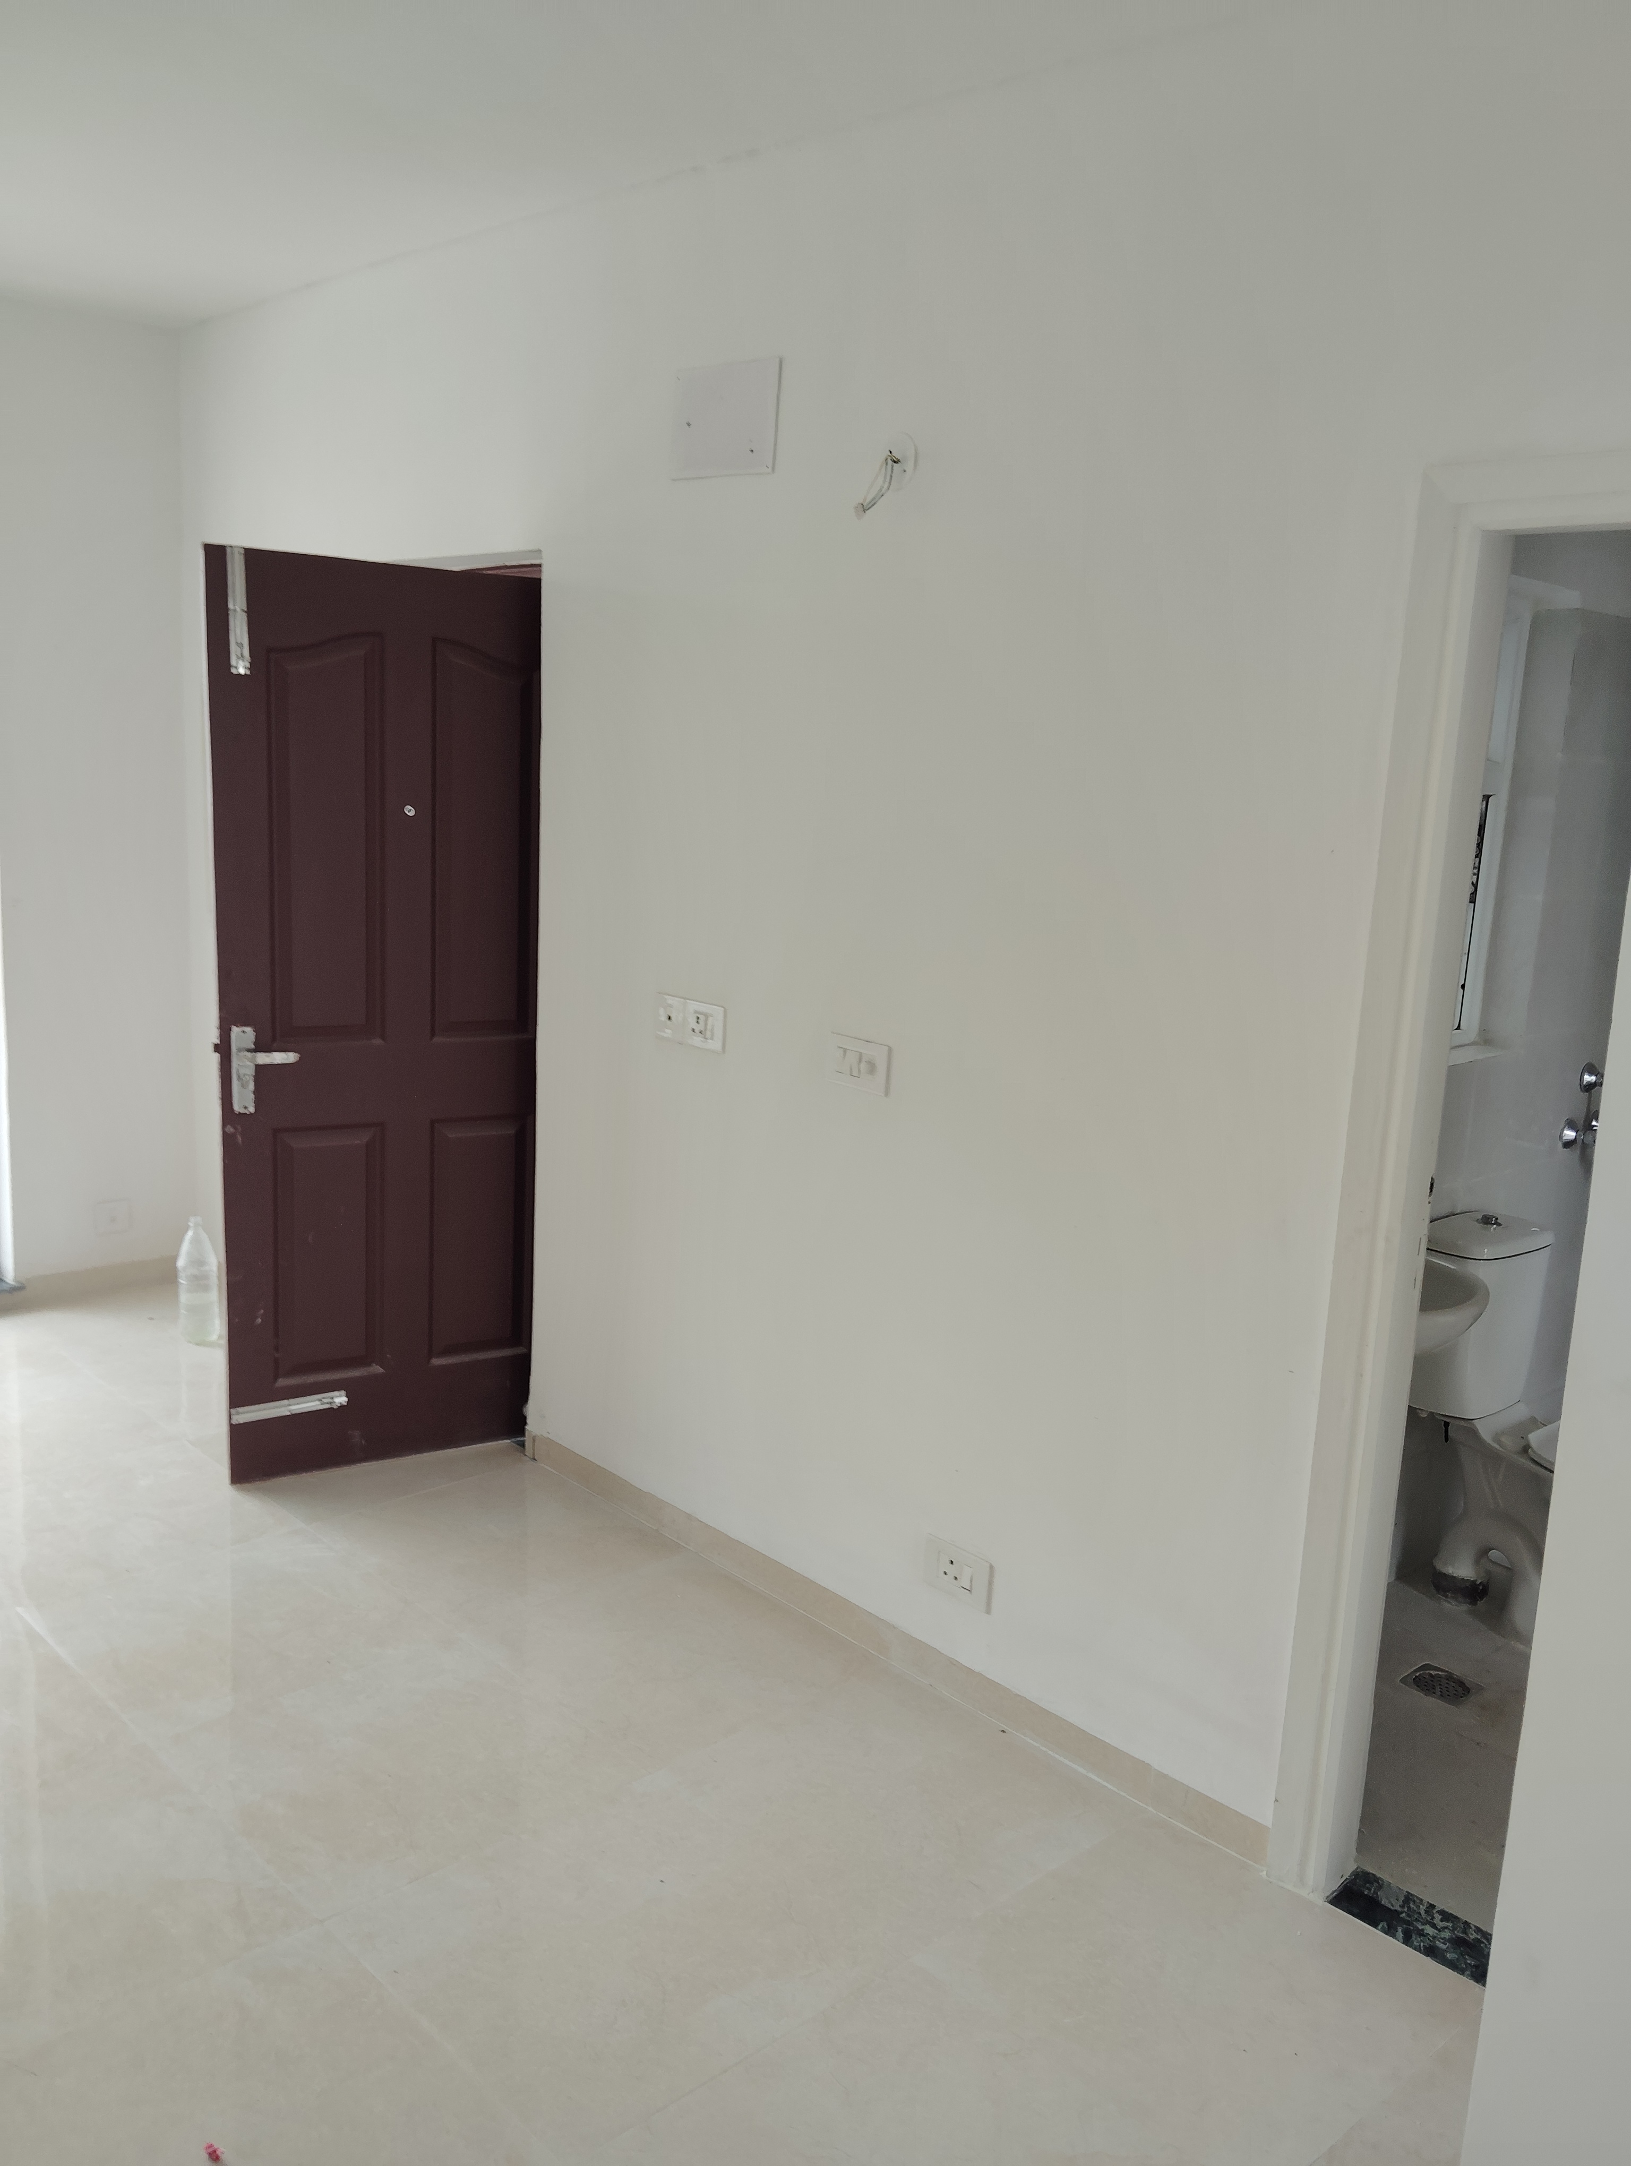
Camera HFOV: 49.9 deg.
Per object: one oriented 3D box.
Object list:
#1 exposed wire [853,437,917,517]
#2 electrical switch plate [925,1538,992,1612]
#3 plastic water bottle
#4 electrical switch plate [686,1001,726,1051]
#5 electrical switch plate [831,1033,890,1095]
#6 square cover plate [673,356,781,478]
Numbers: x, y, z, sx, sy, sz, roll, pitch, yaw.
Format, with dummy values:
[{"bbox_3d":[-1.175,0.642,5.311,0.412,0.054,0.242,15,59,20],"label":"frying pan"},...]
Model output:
[{"bbox_3d":[0.111,-1.042,3.018,0.072,0.151,0.105,-9,16,-43],"label":"exposed wire"},{"bbox_3d":[0.261,0.903,3.216,0.013,0.093,0.148,-9,16,-43],"label":"electrical switch plate"},{"bbox_3d":[-1.703,0.544,4.843,0.107,0.351,0.107,-9,16,-43],"label":"plastic water bottle"},{"bbox_3d":[-0.229,-0.117,3.565,0.013,0.091,0.113,-9,16,-43],"label":"electrical switch plate"},{"bbox_3d":[0.081,-0.034,3.255,0.013,0.091,0.145,-9,16,-43],"label":"electrical switch plate"},{"bbox_3d":[-0.172,-1.252,3.327,0.010,0.200,0.287,-9,16,-43],"label":"square cover plate"}]

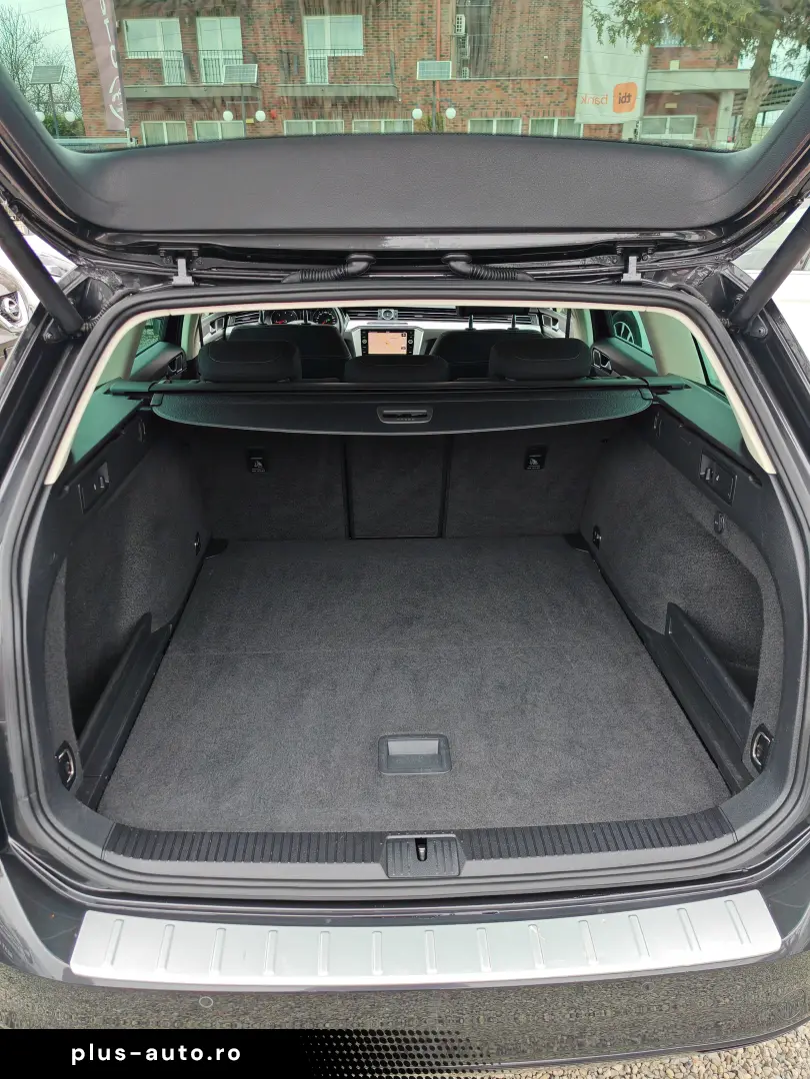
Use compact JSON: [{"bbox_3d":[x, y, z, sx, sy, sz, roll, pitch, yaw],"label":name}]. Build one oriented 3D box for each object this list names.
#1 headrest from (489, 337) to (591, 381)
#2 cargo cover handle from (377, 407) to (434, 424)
[{"bbox_3d":[0.312,-0.415,1.890,0.235,0.110,0.100,-1,37,-2],"label":"headrest"},{"bbox_3d":[0.000,-0.269,1.760,0.120,0.022,0.058,-1,44,-2],"label":"cargo cover handle"}]

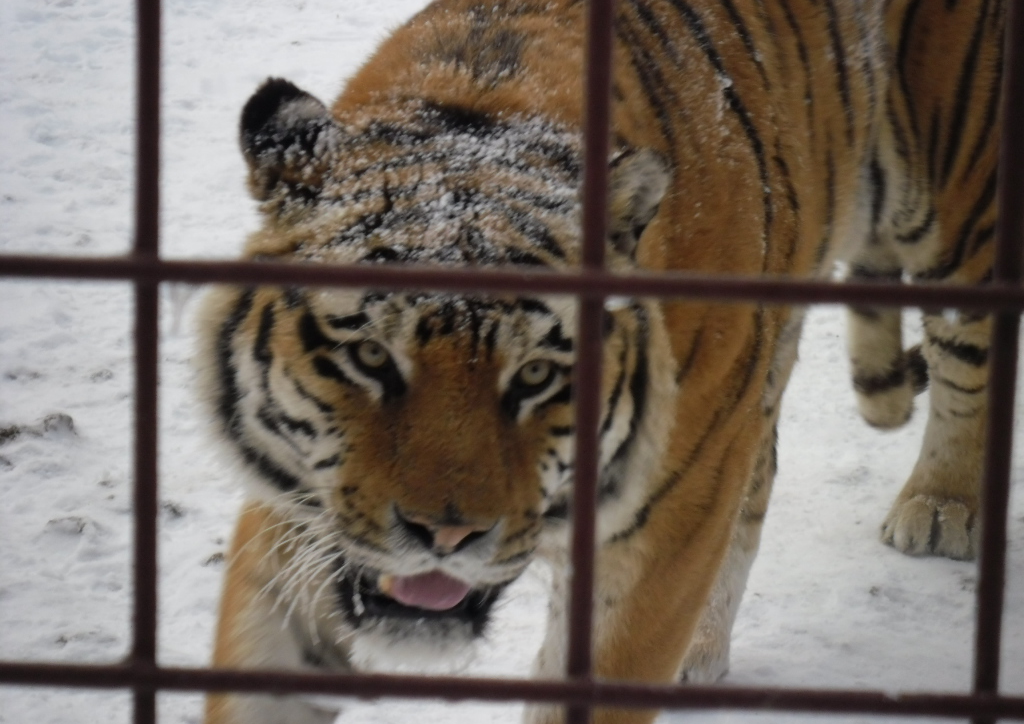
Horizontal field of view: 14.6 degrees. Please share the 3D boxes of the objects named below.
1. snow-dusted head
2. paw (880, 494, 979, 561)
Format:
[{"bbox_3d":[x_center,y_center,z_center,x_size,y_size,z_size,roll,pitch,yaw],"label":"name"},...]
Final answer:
[{"bbox_3d":[-0.062,0.007,3.300,0.390,0.420,0.400,6,18,-6],"label":"snow-dusted head"},{"bbox_3d":[0.524,0.184,4.843,0.131,0.075,0.150,5,12,13],"label":"paw"}]

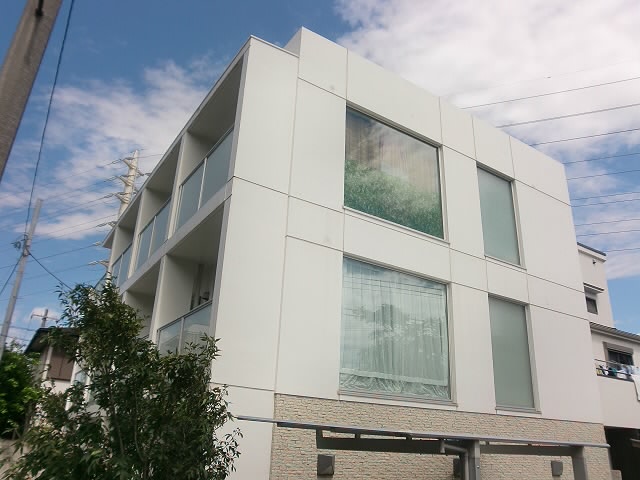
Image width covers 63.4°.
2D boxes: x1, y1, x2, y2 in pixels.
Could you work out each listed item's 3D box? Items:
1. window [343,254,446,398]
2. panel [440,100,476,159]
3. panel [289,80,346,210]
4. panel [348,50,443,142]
[{"bbox_3d":[1.221,1.584,8.665,2.467,2.117,0.120,16,-25,-31],"label":"window"},{"bbox_3d":[2.948,-2.340,11.137,1.053,1.158,0.100,16,-25,-31],"label":"panel"},{"bbox_3d":[-0.044,-1.582,8.821,1.048,2.273,0.200,16,-26,-30],"label":"panel"},{"bbox_3d":[1.500,-2.755,10.225,2.469,1.158,0.100,16,-25,-31],"label":"panel"}]

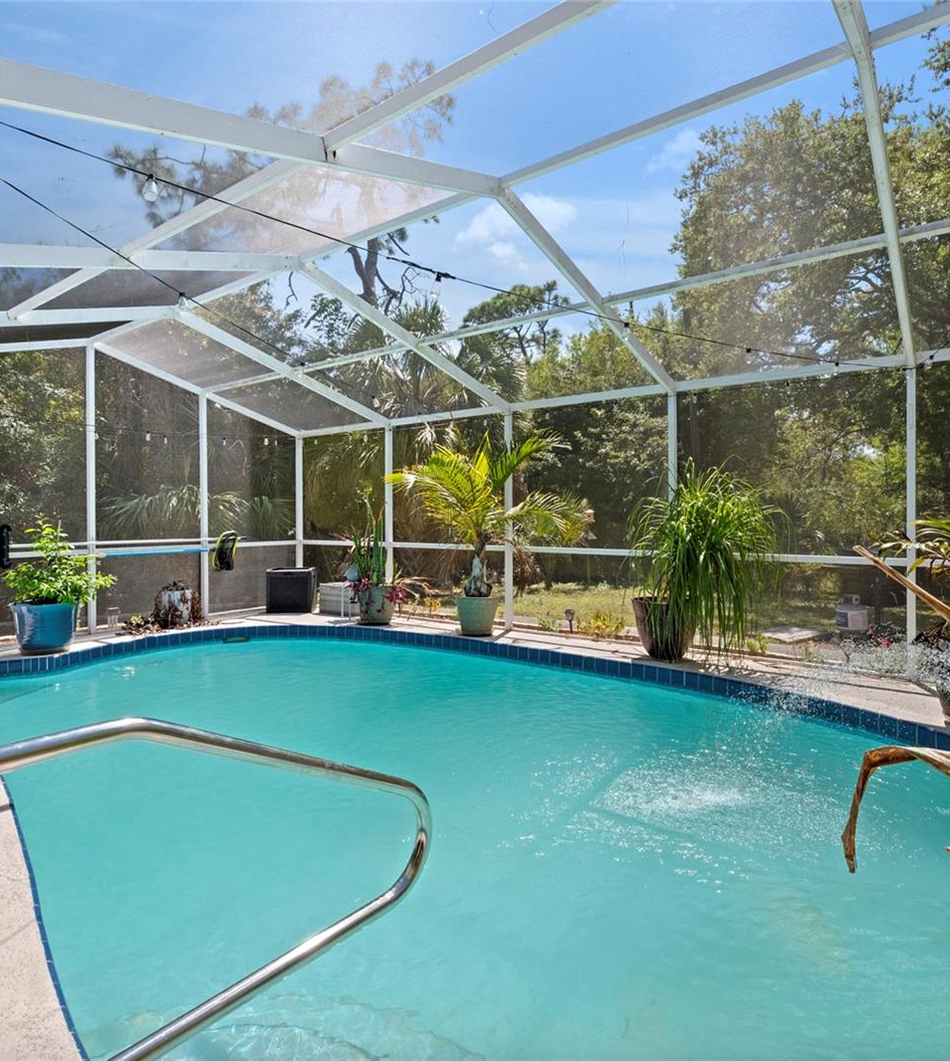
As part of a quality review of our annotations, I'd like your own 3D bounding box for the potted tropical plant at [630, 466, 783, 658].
[{"bbox_3d":[1.970,0.290,5.477,1.220,1.730,1.120,0,1,20],"label":"potted tropical plant"}]

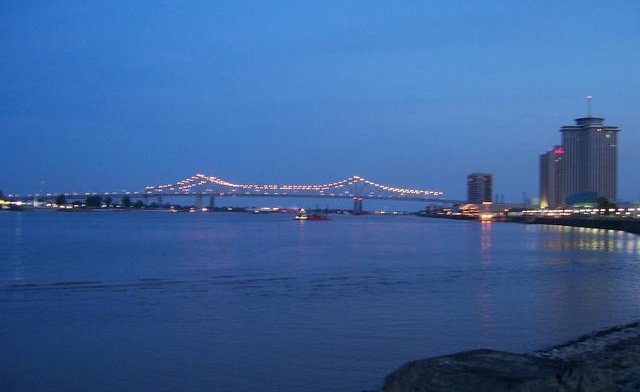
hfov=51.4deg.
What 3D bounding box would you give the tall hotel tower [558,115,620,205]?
[{"bbox_3d":[348.212,-40.054,860.000,64.000,118.000,64.000,0,-1,14],"label":"tall hotel tower"}]

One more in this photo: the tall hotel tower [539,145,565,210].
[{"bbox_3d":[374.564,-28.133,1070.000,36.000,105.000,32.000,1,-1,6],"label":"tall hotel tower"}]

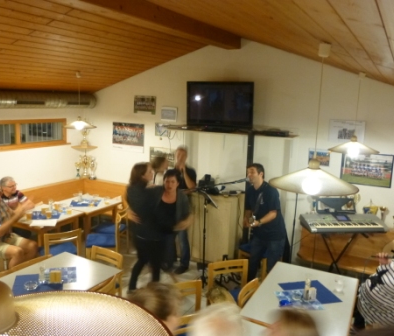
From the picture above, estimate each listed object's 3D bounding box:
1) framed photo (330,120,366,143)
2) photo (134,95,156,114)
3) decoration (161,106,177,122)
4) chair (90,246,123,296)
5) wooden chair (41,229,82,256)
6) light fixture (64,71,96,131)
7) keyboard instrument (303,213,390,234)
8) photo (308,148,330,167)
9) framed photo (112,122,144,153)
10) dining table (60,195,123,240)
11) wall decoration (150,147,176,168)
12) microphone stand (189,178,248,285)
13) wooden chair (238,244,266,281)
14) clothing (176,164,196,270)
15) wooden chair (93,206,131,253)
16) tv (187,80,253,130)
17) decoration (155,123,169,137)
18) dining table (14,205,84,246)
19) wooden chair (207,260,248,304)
[{"bbox_3d":[1.926,-0.457,4.832,0.425,0.290,0.020,7,11,28],"label":"framed photo"},{"bbox_3d":[-0.878,-1.054,6.320,0.435,0.295,0.020,7,11,28],"label":"photo"},{"bbox_3d":[-0.459,-0.869,6.106,0.310,0.220,0.020,7,11,28],"label":"decoration"},{"bbox_3d":[-1.067,1.325,3.974,0.450,0.810,0.500,7,11,27],"label":"chair"},{"bbox_3d":[-1.769,1.140,4.879,0.450,0.810,0.490,-4,11,-29],"label":"wooden chair"},{"bbox_3d":[-1.720,-0.974,5.498,0.490,0.860,0.490,7,11,28],"label":"light fixture"},{"bbox_3d":[1.818,0.676,4.642,0.970,0.150,0.380,1,10,-4],"label":"keyboard instrument"},{"bbox_3d":[1.665,-0.141,5.108,0.280,0.225,0.020,7,11,27],"label":"photo"},{"bbox_3d":[-1.207,-0.531,6.555,0.680,0.485,0.020,7,11,27],"label":"framed photo"},{"bbox_3d":[-1.802,0.952,6.120,0.850,0.750,0.860,7,11,28],"label":"dining table"},{"bbox_3d":[-0.592,-0.177,6.287,0.490,0.320,0.020,7,11,27],"label":"wall decoration"},{"bbox_3d":[0.217,0.827,4.756,0.500,1.600,0.900,-7,13,-43],"label":"microphone stand"},{"bbox_3d":[0.898,1.172,5.224,0.440,0.810,0.500,11,13,43],"label":"wooden chair"},{"bbox_3d":[-0.229,0.741,5.340,0.460,1.480,0.340,3,10,7],"label":"clothing"},{"bbox_3d":[-1.372,0.998,5.865,0.500,0.810,0.440,3,10,9],"label":"wooden chair"},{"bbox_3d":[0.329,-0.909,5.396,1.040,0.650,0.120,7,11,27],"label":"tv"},{"bbox_3d":[-0.581,-0.626,6.219,0.275,0.220,0.020,7,11,28],"label":"decoration"},{"bbox_3d":[-2.215,1.065,5.501,0.820,0.750,0.800,7,11,27],"label":"dining table"},{"bbox_3d":[0.397,1.405,3.716,0.450,0.810,0.490,-2,10,-19],"label":"wooden chair"}]

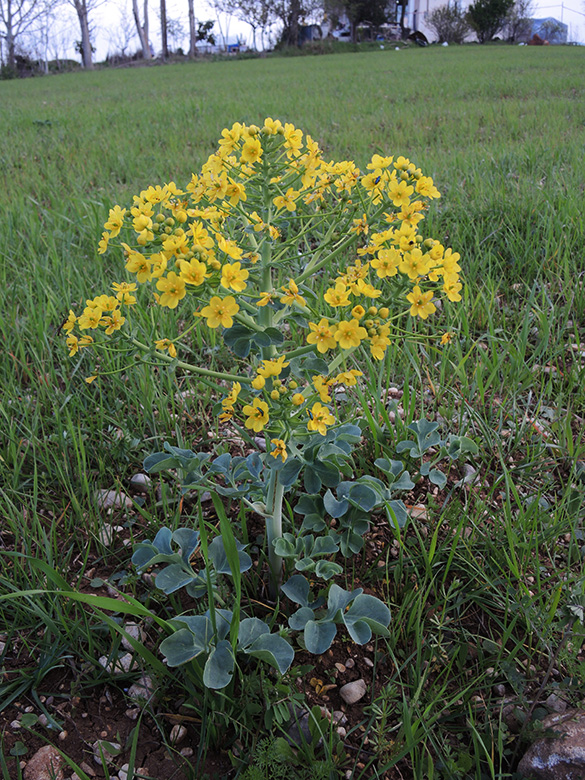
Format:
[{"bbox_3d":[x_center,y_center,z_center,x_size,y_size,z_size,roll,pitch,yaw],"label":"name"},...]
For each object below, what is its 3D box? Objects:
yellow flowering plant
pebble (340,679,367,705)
[{"bbox_3d":[-0.010,0.006,0.580,0.360,0.465,0.310,0,26,0],"label":"yellow flowering plant"},{"bbox_3d":[0.054,0.268,0.560,0.024,0.015,0.019,-14,30,-27],"label":"pebble"}]

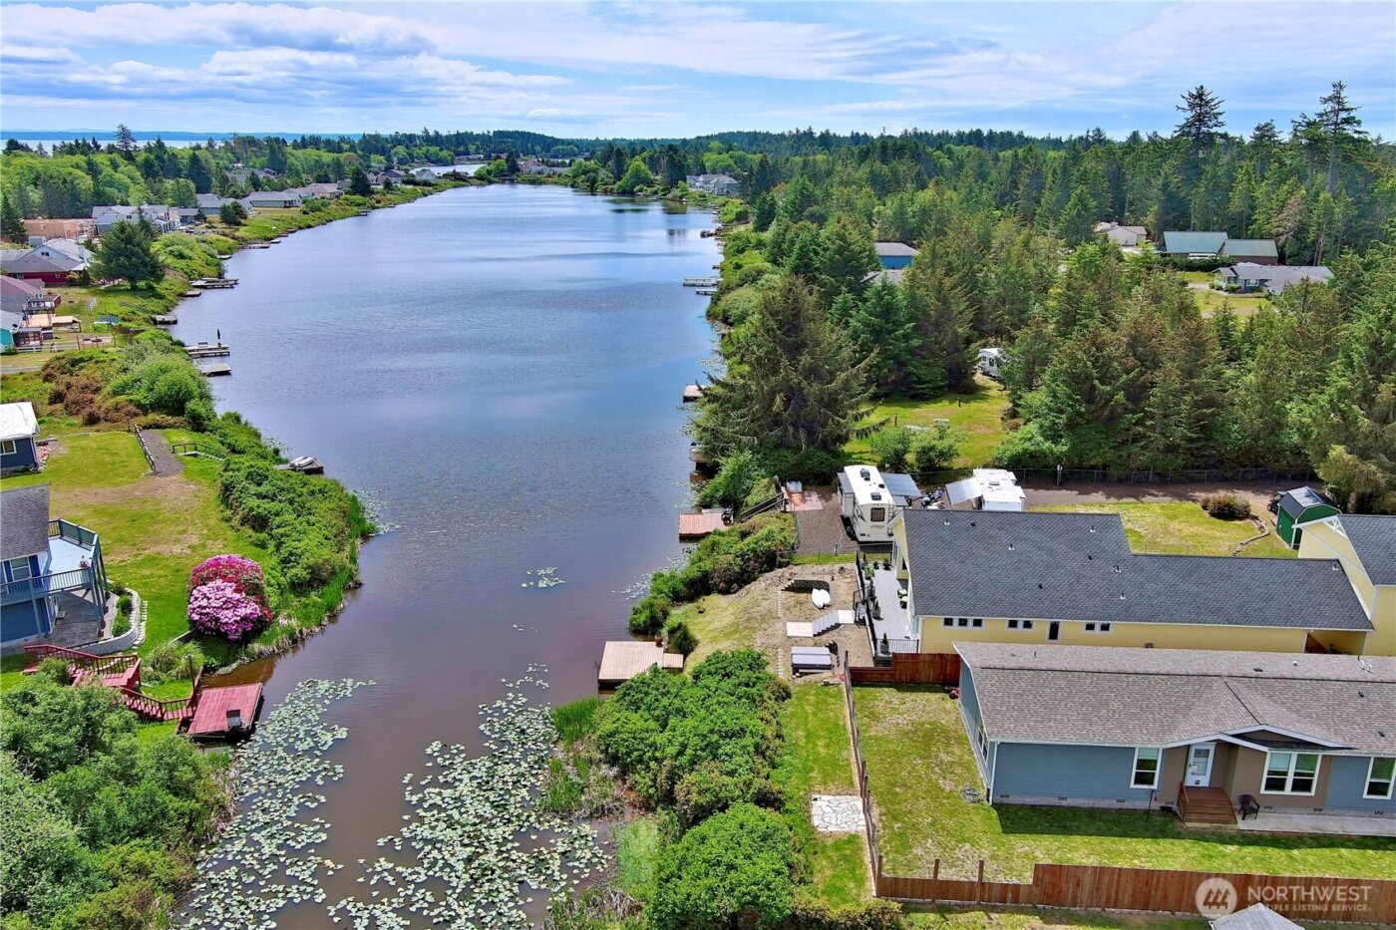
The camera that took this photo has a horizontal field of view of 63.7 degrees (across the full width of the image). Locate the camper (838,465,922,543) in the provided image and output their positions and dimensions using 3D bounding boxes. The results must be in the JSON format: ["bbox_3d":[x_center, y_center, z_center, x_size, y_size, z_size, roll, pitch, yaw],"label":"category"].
[{"bbox_3d":[13.250,2.656,81.014,5.500,3.350,10.000,0,16,1],"label":"camper"}]

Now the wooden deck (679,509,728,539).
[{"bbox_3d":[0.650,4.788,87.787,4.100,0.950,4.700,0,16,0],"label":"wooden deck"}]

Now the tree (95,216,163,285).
[{"bbox_3d":[-103.800,-38.521,204.415,12.700,13.000,12.700,0,16,0],"label":"tree"}]

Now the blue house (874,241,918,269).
[{"bbox_3d":[39.800,-43.629,235.013,14.000,5.600,10.000,0,16,0],"label":"blue house"}]

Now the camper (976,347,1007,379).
[{"bbox_3d":[35.148,-11.508,129.987,2.500,3.000,7.000,-4,17,-12],"label":"camper"}]

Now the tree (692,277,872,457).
[{"bbox_3d":[7.700,-8.323,97.596,15.600,16.300,15.600,0,16,0],"label":"tree"}]

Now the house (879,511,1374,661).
[{"bbox_3d":[22.832,5.830,64.579,23.600,6.500,14.200,1,16,3],"label":"house"}]

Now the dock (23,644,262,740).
[{"bbox_3d":[-29.100,11.590,59.144,12.800,3.700,6.200,-1,16,-3],"label":"dock"}]

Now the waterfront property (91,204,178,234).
[{"bbox_3d":[-160.000,-70.887,324.145,21.500,7.800,13.500,-1,16,-5],"label":"waterfront property"}]

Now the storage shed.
[{"bbox_3d":[42.235,3.677,77.441,3.150,3.400,3.750,3,17,10],"label":"storage shed"}]

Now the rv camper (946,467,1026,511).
[{"bbox_3d":[20.533,2.931,80.253,5.000,3.250,8.000,2,16,7],"label":"rv camper"}]

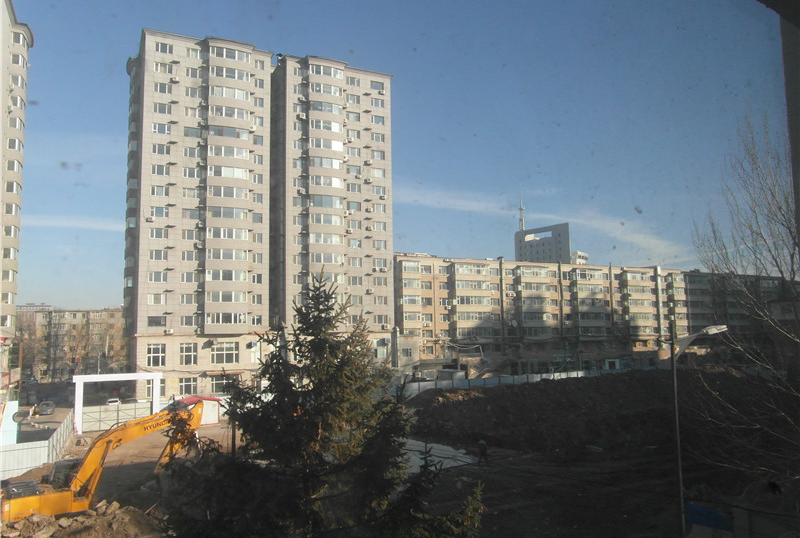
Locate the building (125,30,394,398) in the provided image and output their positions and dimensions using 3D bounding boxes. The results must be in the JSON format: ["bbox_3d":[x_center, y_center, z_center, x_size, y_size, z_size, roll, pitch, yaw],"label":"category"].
[{"bbox_3d":[-21.585,-6.630,89.669,39.000,51.400,17.000,2,-5,-25],"label":"building"}]

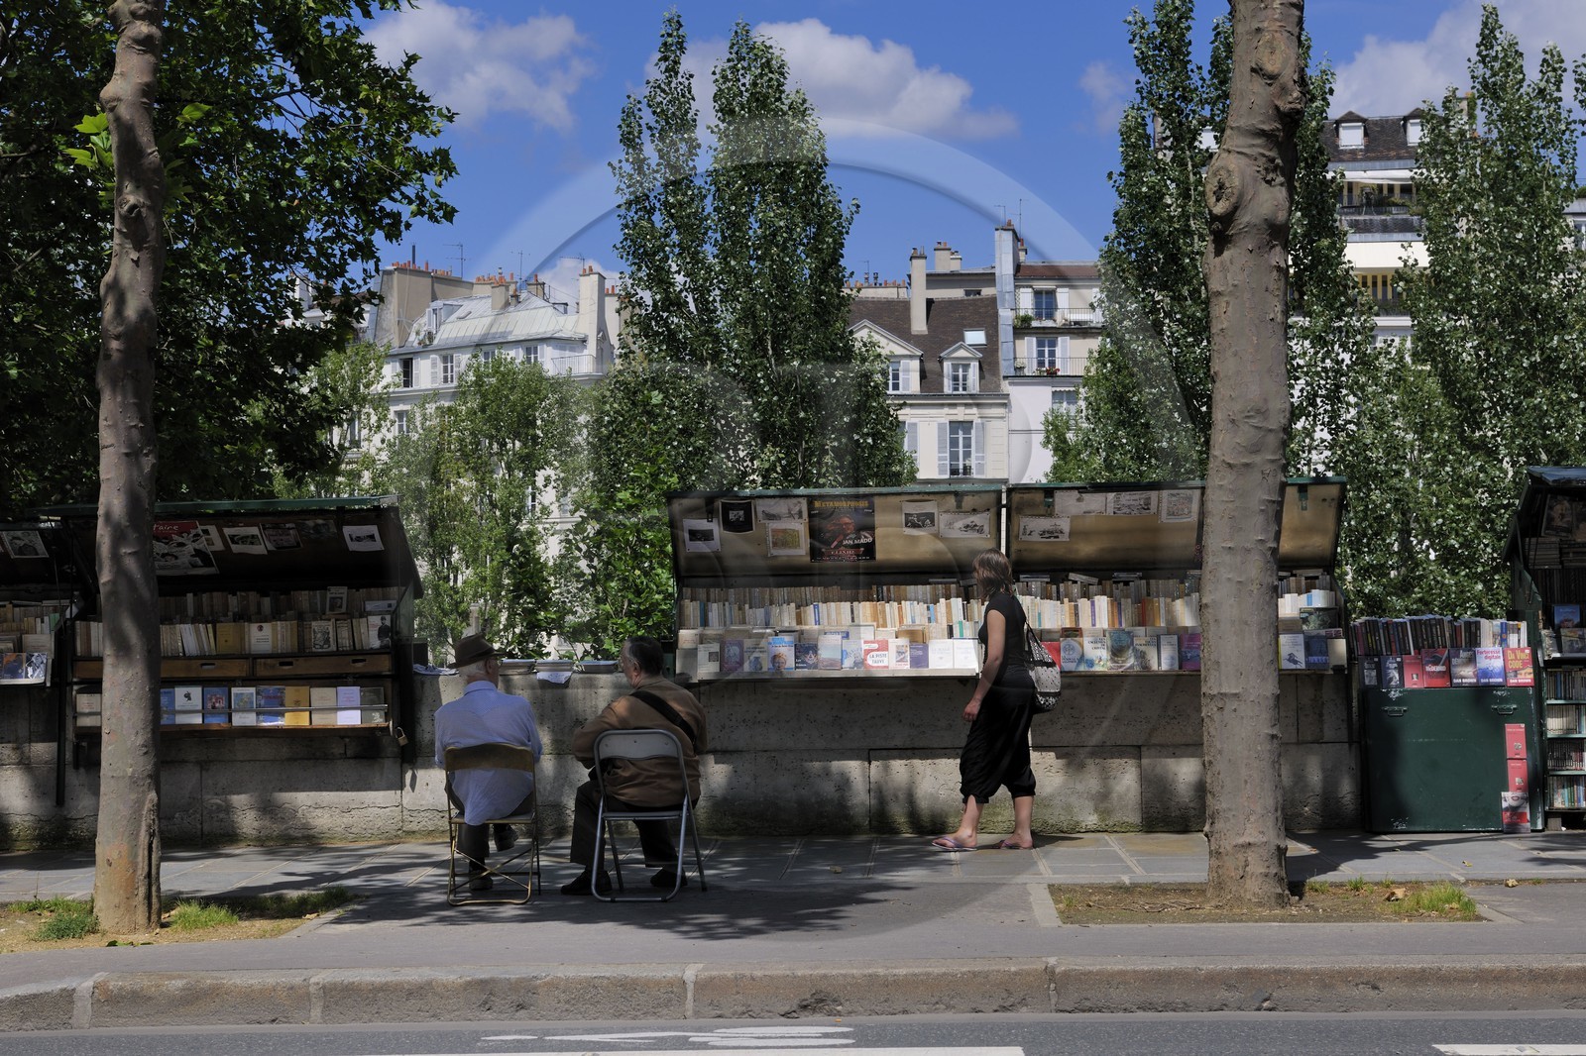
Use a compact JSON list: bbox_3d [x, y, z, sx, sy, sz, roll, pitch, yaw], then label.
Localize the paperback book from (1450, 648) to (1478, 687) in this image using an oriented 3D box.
[{"bbox_3d":[3.894,0.811,16.868,0.152,0.228,0.038,-1,-17,2],"label":"paperback book"}]

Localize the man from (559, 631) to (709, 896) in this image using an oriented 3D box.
[{"bbox_3d":[-0.775,1.150,14.120,0.660,1.260,0.760,0,-1,-12],"label":"man"}]

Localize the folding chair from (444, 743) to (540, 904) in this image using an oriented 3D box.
[{"bbox_3d":[-1.437,1.395,13.950,0.440,0.765,0.470,0,-1,0],"label":"folding chair"}]

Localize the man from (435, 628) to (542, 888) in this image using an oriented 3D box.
[{"bbox_3d":[-1.478,1.155,14.180,0.520,1.280,0.780,0,-1,3],"label":"man"}]

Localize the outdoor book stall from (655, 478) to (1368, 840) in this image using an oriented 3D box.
[{"bbox_3d":[1.320,0.770,17.480,4.050,2.090,0.880,0,-1,1],"label":"outdoor book stall"}]

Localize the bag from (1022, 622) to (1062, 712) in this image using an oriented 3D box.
[{"bbox_3d":[1.388,0.797,16.400,0.270,0.490,0.150,0,-1,-11],"label":"bag"}]

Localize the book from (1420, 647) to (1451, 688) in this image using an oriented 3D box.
[{"bbox_3d":[3.732,0.815,16.864,0.152,0.228,0.030,-1,-17,2],"label":"book"}]

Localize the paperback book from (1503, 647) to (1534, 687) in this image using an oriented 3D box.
[{"bbox_3d":[4.213,0.810,16.868,0.152,0.228,0.038,-1,-17,2],"label":"paperback book"}]

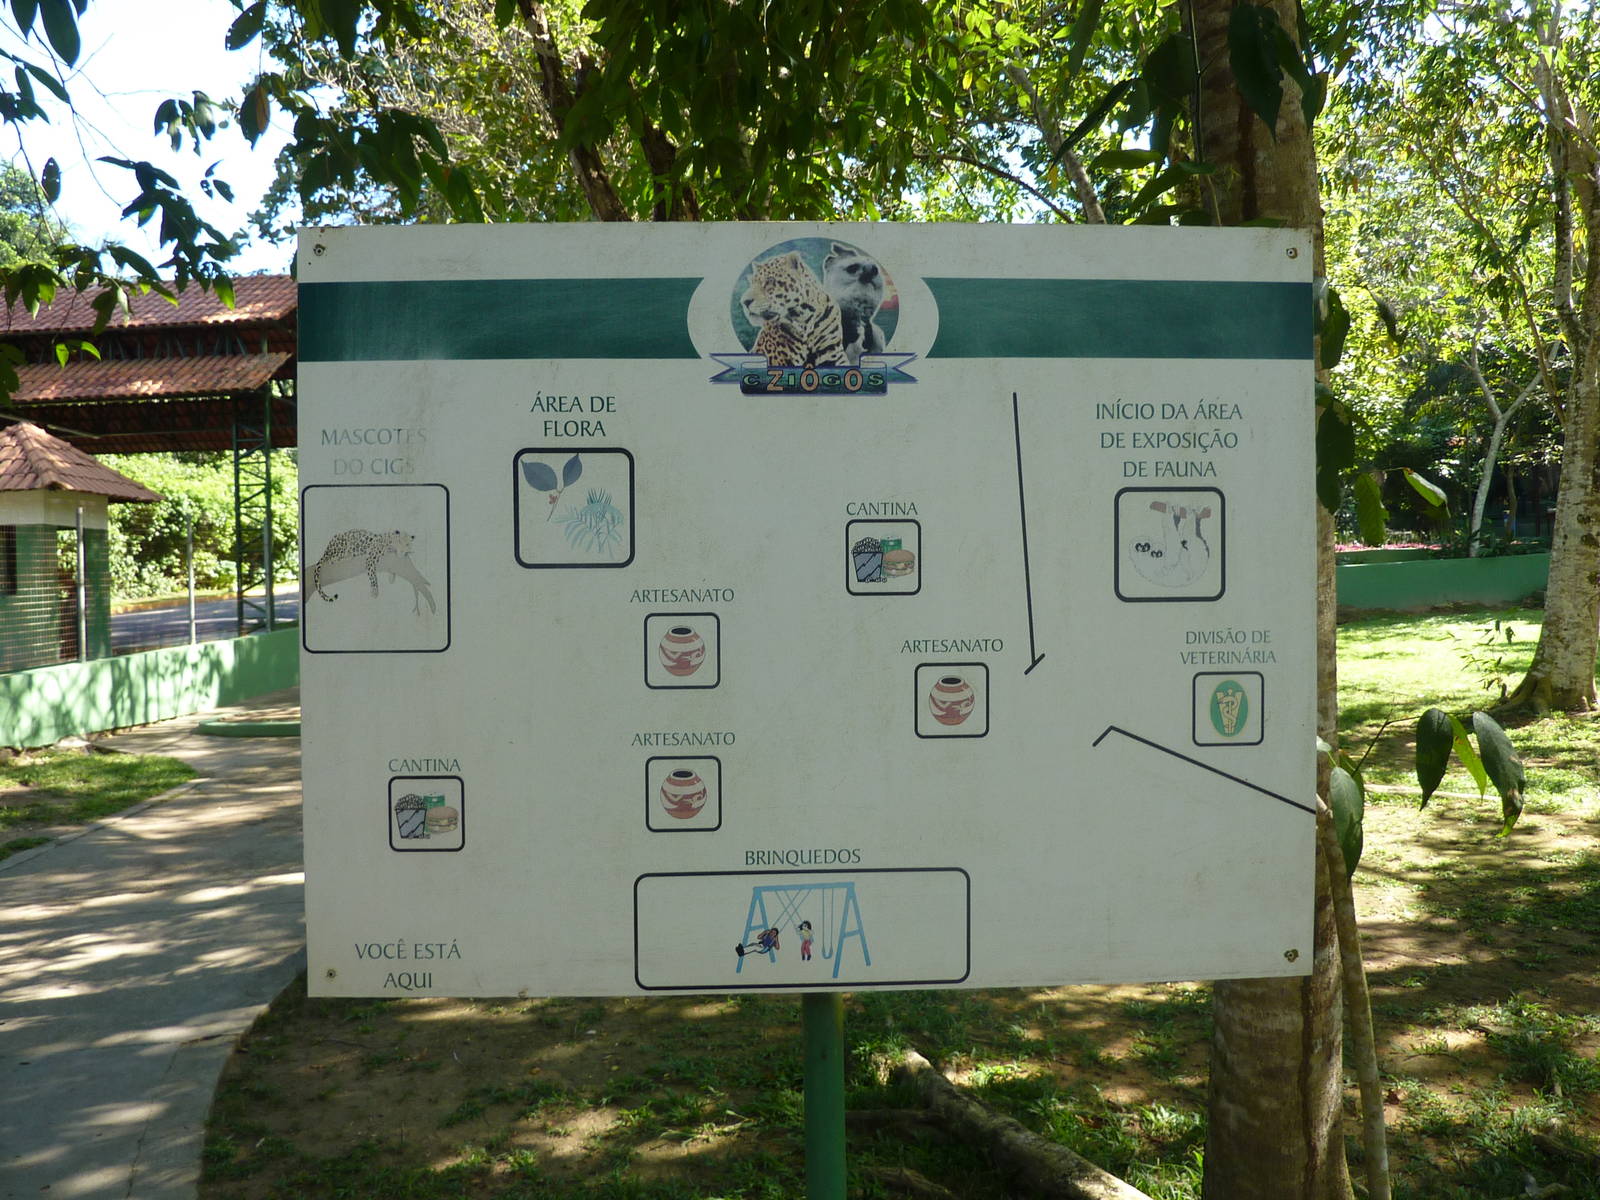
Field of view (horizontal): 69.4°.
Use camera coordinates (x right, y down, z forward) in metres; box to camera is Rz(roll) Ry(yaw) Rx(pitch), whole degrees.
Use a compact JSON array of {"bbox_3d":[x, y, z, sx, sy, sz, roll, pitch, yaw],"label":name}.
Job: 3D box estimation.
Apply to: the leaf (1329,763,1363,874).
[{"bbox_3d":[0.994,0.402,2.100,0.060,0.200,0.035,-5,2,17],"label":"leaf"}]

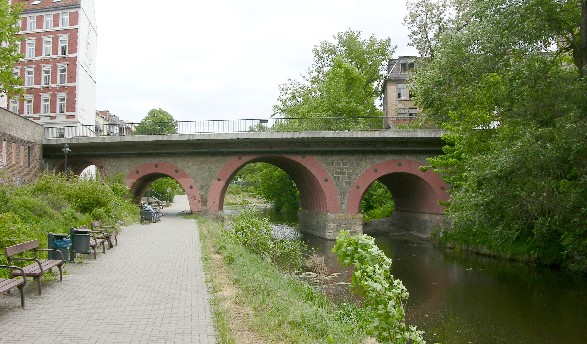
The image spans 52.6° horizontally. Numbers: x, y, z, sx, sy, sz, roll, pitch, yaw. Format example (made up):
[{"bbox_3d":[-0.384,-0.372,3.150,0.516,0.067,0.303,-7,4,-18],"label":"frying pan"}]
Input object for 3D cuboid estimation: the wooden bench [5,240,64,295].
[{"bbox_3d":[-4.860,1.766,11.250,0.640,0.830,1.800,2,-3,-10],"label":"wooden bench"}]

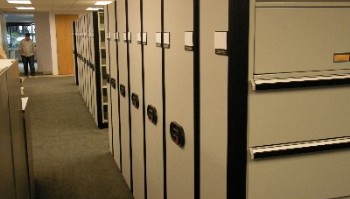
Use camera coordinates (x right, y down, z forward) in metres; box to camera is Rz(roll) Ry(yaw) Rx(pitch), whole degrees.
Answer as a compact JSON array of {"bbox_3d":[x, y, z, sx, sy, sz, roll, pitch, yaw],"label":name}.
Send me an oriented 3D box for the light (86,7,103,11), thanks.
[{"bbox_3d":[-2.942,-3.380,13.957,0.610,0.080,1.220,-4,11,-18],"label":"light"}]

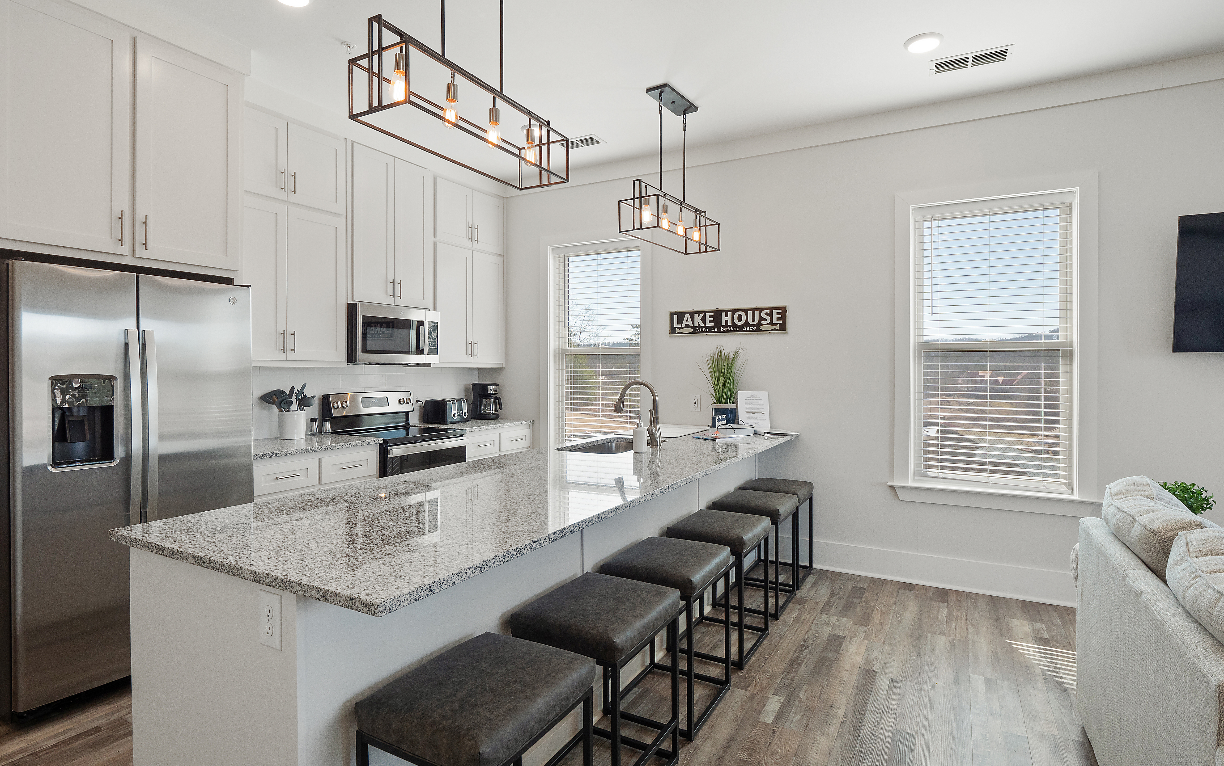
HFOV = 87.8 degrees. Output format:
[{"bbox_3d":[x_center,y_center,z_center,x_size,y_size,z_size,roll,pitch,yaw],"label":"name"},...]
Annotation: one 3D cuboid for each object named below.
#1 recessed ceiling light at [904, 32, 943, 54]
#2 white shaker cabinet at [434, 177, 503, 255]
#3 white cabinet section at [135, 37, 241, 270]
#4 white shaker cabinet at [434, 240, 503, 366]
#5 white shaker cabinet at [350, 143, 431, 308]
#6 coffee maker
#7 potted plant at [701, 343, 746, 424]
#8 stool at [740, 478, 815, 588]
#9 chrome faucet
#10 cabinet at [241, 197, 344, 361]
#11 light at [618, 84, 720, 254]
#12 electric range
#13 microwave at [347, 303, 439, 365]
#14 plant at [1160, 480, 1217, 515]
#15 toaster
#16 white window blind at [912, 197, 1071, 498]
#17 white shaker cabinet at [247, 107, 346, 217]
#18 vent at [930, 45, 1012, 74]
[{"bbox_3d":[1.570,-1.712,3.212,0.188,0.026,0.188,1,1,28],"label":"recessed ceiling light"},{"bbox_3d":[-1.294,-1.360,5.285,0.320,0.505,0.850,1,1,28],"label":"white shaker cabinet"},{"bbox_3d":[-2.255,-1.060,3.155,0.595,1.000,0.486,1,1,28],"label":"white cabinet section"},{"bbox_3d":[-1.298,-0.620,5.301,0.320,0.975,0.850,1,1,28],"label":"white shaker cabinet"},{"bbox_3d":[-1.687,-1.071,4.567,0.320,1.055,0.745,1,1,28],"label":"white shaker cabinet"},{"bbox_3d":[-1.095,0.165,5.481,0.211,0.311,0.181,1,1,36],"label":"coffee maker"},{"bbox_3d":[0.785,0.039,4.494,0.300,0.602,0.290,1,1,28],"label":"potted plant"},{"bbox_3d":[1.096,0.964,4.161,0.367,0.618,0.432,1,1,28],"label":"stool"},{"bbox_3d":[0.151,0.175,3.741,0.295,0.395,0.100,1,1,28],"label":"chrome faucet"},{"bbox_3d":[-2.078,-0.594,3.858,0.320,0.965,0.850,1,1,28],"label":"cabinet"},{"bbox_3d":[0.389,-1.310,3.927,0.235,0.880,1.000,1,1,28],"label":"light"},{"bbox_3d":[-1.521,0.673,4.506,0.680,1.190,0.760,1,1,28],"label":"electric range"},{"bbox_3d":[-1.630,-0.325,4.486,0.402,0.392,0.754,1,1,28],"label":"microwave"},{"bbox_3d":[2.858,0.623,3.162,0.260,0.250,0.260,1,1,28],"label":"plant"},{"bbox_3d":[-1.356,0.230,5.194,0.266,0.191,0.261,1,1,28],"label":"toaster"},{"bbox_3d":[2.305,-0.235,3.888,0.855,1.775,0.100,1,1,28],"label":"white window blind"},{"bbox_3d":[-2.074,-1.328,3.843,0.320,0.505,0.850,1,1,28],"label":"white shaker cabinet"},{"bbox_3d":[1.922,-1.723,3.417,0.397,0.016,0.191,1,1,28],"label":"vent"}]

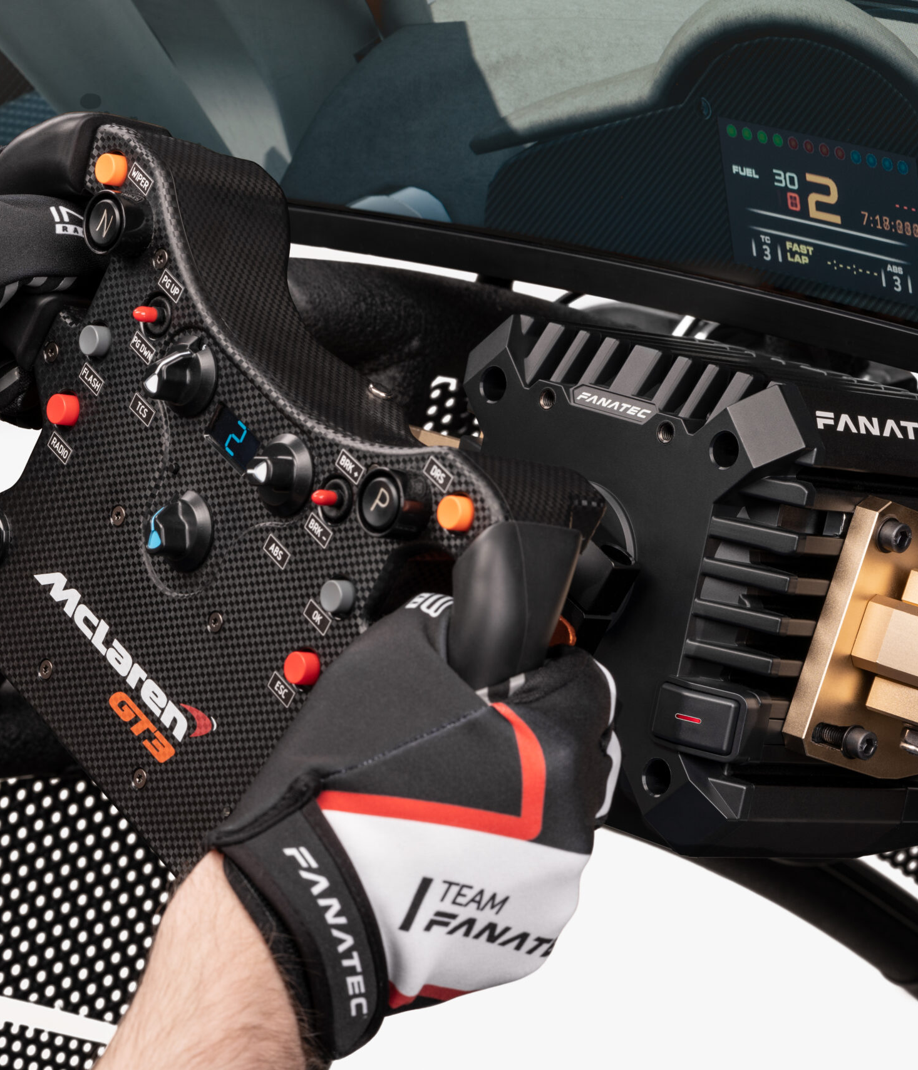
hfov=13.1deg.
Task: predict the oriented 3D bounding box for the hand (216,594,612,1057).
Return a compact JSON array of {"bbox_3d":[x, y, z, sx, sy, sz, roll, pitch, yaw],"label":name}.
[{"bbox_3d":[-0.009,0.075,1.066,0.085,0.107,0.145,32,32,14],"label":"hand"}]

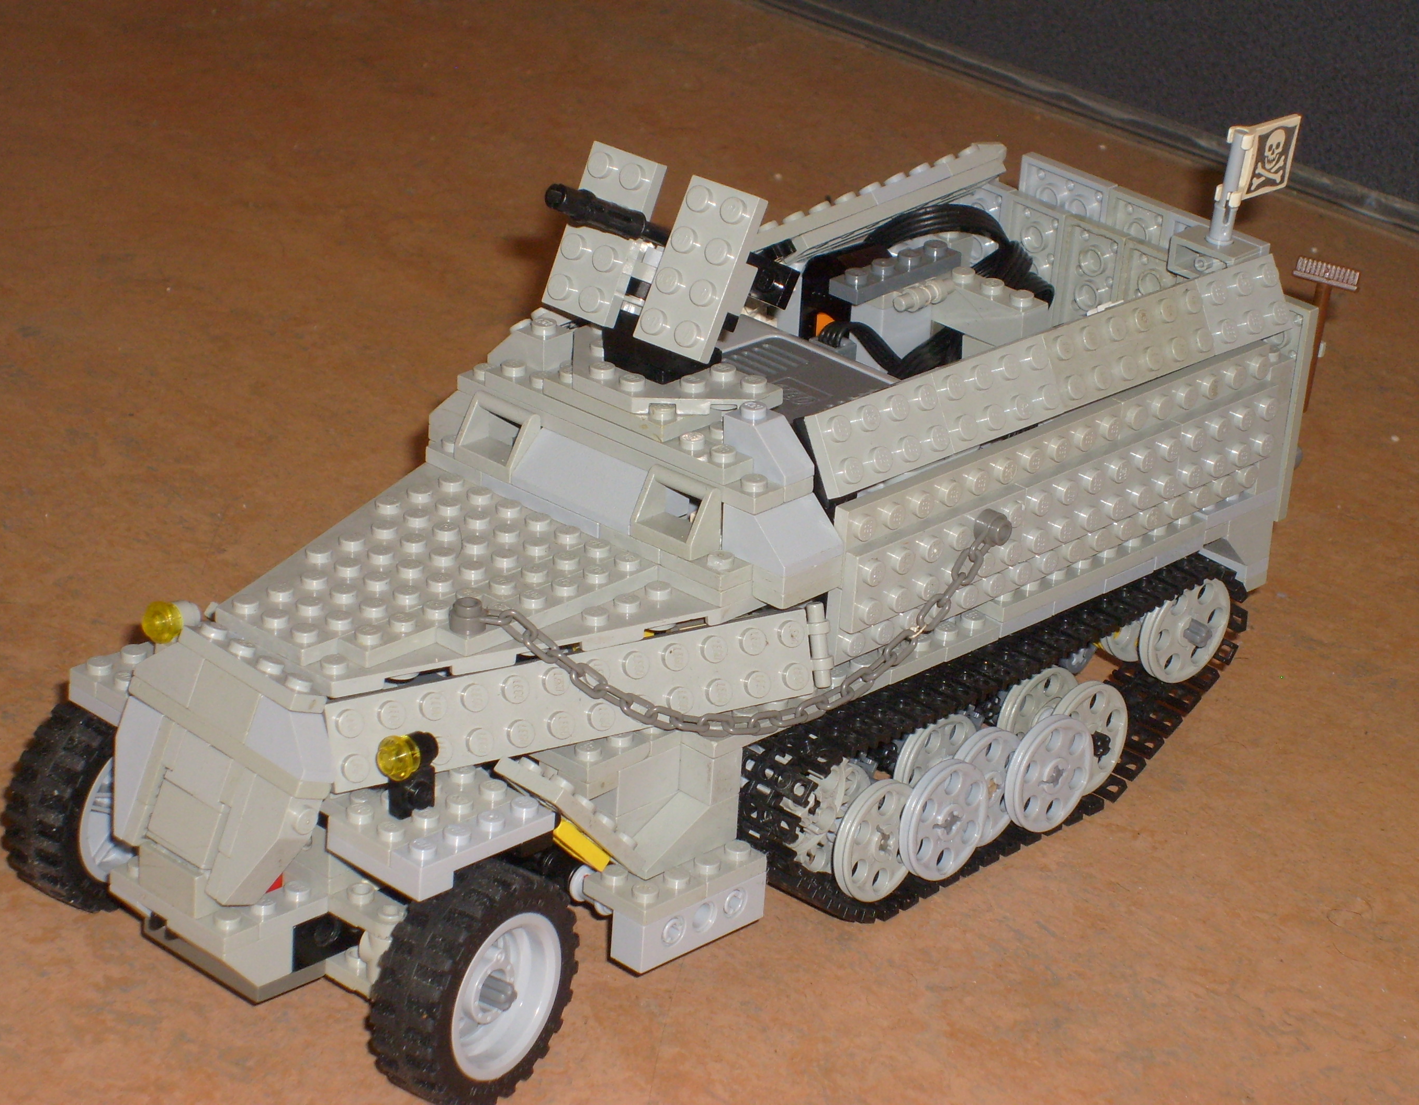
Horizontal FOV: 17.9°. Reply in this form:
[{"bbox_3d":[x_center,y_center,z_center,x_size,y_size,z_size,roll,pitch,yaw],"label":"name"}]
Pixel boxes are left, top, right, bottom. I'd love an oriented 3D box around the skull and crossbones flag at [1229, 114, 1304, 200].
[{"bbox_3d":[0.113,-0.081,0.929,0.005,0.016,0.019,27,29,37],"label":"skull and crossbones flag"}]

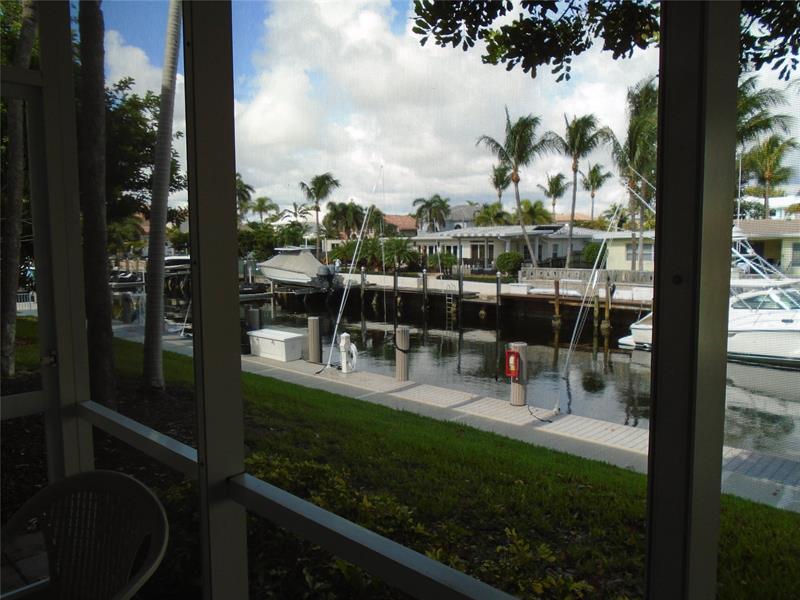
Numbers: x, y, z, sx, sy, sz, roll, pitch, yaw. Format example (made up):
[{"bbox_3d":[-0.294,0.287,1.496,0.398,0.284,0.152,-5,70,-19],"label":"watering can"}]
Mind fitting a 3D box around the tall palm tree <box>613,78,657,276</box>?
[{"bbox_3d":[14.788,-7.511,36.632,4.300,12.468,4.300,0,5,0],"label":"tall palm tree"}]

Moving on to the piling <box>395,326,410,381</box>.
[{"bbox_3d":[0.071,1.360,14.939,0.320,1.344,0.320,0,5,0],"label":"piling"}]

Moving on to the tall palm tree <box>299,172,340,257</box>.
[{"bbox_3d":[-7.649,-7.511,56.778,4.000,9.147,4.000,0,5,0],"label":"tall palm tree"}]

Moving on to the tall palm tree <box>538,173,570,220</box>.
[{"bbox_3d":[20.927,-11.334,81.648,4.600,12.099,4.600,0,5,0],"label":"tall palm tree"}]

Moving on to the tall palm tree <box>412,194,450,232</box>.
[{"bbox_3d":[3.920,-8.873,74.803,4.800,8.572,4.800,0,5,0],"label":"tall palm tree"}]

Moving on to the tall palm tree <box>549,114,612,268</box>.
[{"bbox_3d":[11.999,-6.933,39.705,4.400,10.804,4.400,0,5,0],"label":"tall palm tree"}]

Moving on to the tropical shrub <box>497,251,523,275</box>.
[{"bbox_3d":[7.659,-2.584,42.103,1.800,1.761,1.750,0,5,0],"label":"tropical shrub"}]

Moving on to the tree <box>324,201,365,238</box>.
[{"bbox_3d":[-7.214,-8.853,77.824,5.100,8.110,5.000,0,5,0],"label":"tree"}]

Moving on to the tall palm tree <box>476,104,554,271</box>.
[{"bbox_3d":[7.804,-7.122,39.687,5.100,11.224,4.800,0,5,0],"label":"tall palm tree"}]

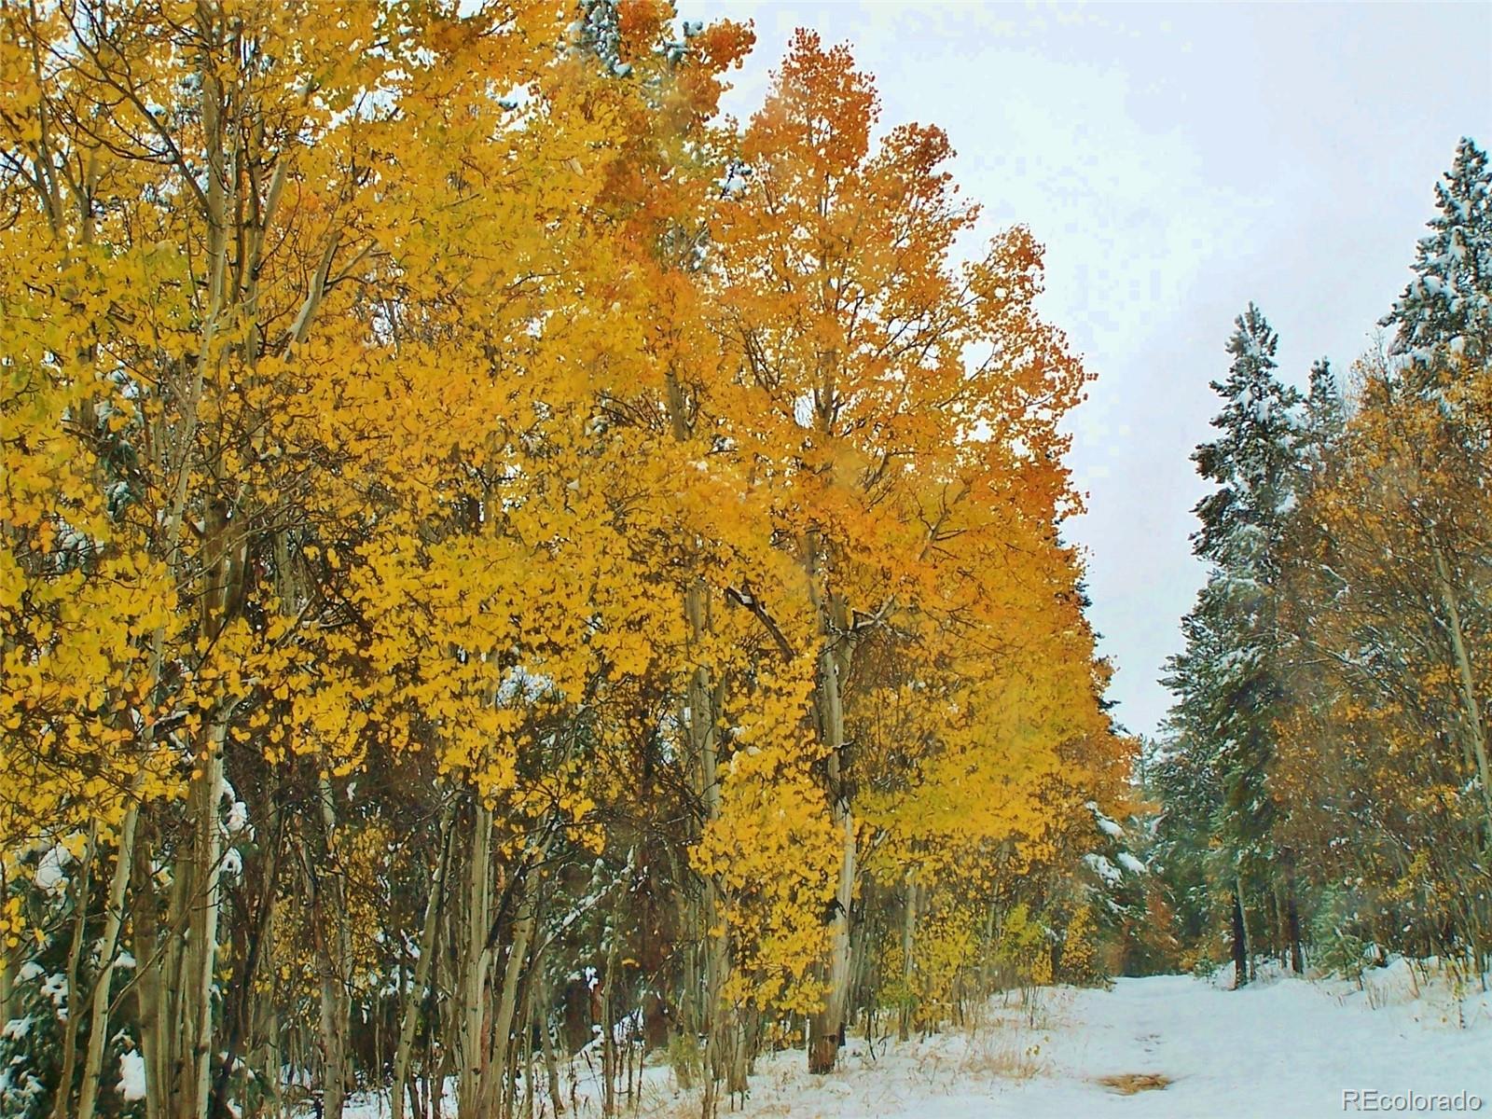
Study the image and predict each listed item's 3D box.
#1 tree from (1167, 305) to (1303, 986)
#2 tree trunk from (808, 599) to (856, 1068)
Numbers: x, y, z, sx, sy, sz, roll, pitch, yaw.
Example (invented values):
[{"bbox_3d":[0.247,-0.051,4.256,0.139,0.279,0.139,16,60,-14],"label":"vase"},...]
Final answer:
[{"bbox_3d":[7.656,1.317,45.000,2.200,10.600,2.200,0,-6,0],"label":"tree"},{"bbox_3d":[0.653,2.065,22.000,0.360,3.700,0.320,0,-6,0],"label":"tree trunk"}]

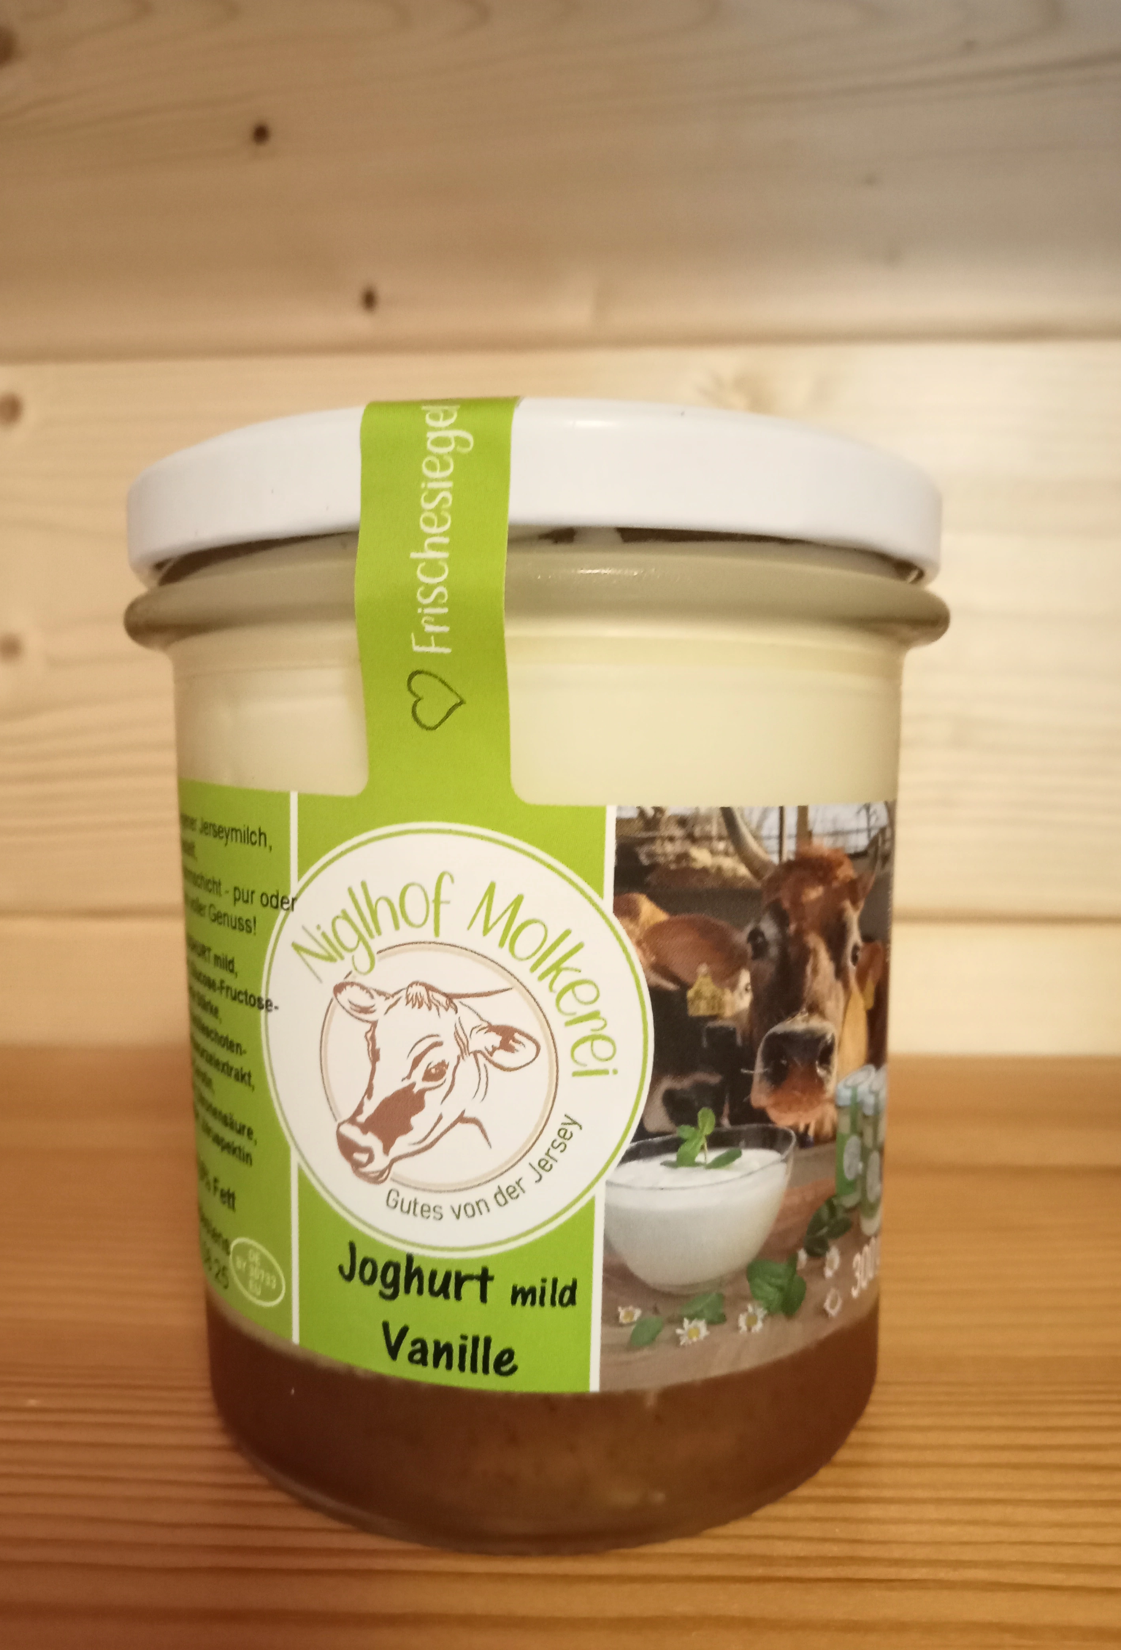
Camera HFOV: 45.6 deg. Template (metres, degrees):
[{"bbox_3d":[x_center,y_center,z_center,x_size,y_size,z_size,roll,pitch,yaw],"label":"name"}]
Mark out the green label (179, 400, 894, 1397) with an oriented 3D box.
[{"bbox_3d":[-0.004,0.005,0.138,0.077,0.083,0.066,1,4,11],"label":"green label"}]

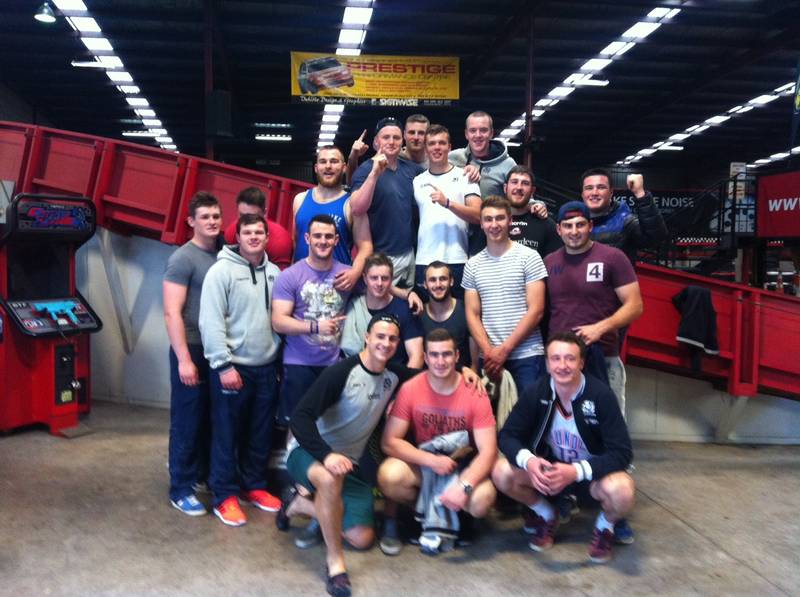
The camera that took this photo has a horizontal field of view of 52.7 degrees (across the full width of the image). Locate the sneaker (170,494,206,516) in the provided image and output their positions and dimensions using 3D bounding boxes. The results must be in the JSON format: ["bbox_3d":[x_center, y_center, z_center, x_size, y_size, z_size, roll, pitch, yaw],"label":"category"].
[{"bbox_3d":[-1.273,1.223,4.913,0.115,0.110,0.300,-2,4,-38],"label":"sneaker"}]

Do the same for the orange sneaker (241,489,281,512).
[{"bbox_3d":[-0.868,1.240,5.030,0.115,0.120,0.310,-2,3,-37],"label":"orange sneaker"}]

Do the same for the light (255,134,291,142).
[{"bbox_3d":[-4.420,-5.550,28.000,1.250,0.180,0.260,0,3,-9],"label":"light"}]

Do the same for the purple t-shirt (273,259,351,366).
[{"bbox_3d":[-0.506,0.082,4.730,0.490,0.650,0.300,-1,3,-13],"label":"purple t-shirt"}]

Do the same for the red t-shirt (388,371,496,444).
[{"bbox_3d":[0.227,0.643,4.220,0.540,0.530,0.350,0,3,3],"label":"red t-shirt"}]

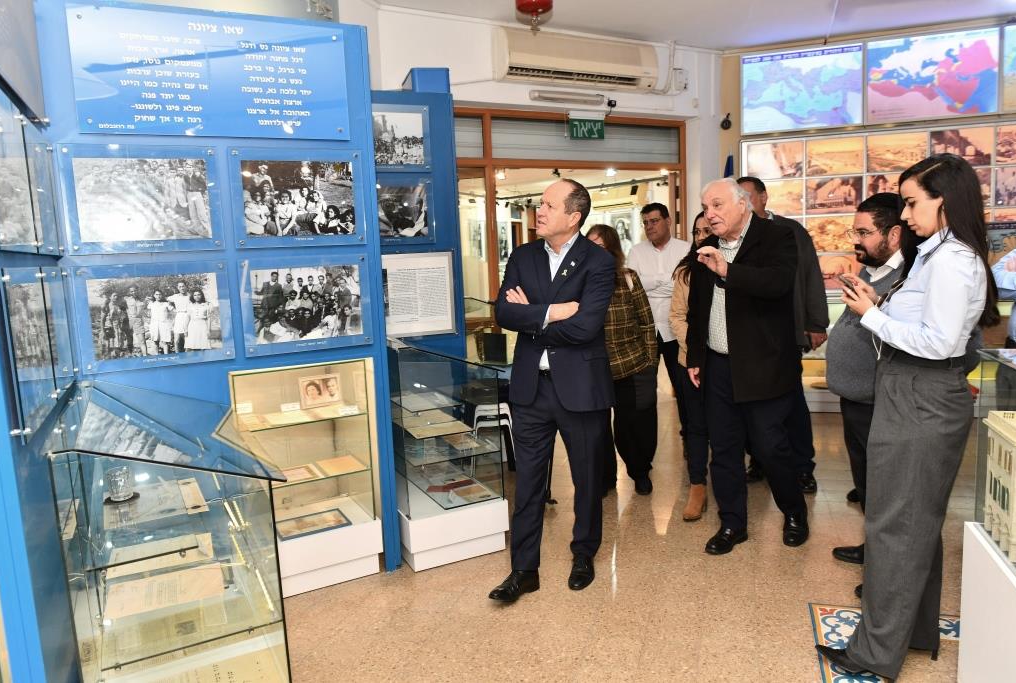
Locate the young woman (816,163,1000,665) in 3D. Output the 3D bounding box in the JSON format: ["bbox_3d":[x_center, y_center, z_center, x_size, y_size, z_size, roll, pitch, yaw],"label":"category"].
[{"bbox_3d":[1.302,0.263,2.487,0.580,1.729,0.460,3,9,33],"label":"young woman"}]

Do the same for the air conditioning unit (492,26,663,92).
[{"bbox_3d":[0.488,-1.926,5.138,1.260,0.335,0.210,-7,9,-31],"label":"air conditioning unit"}]

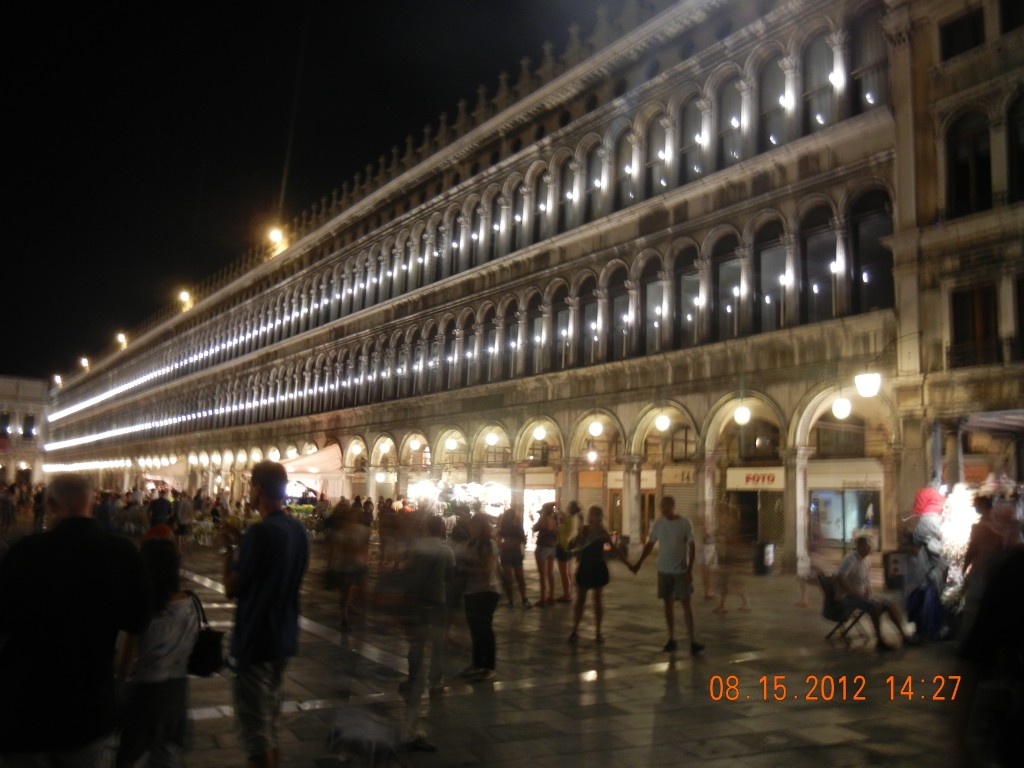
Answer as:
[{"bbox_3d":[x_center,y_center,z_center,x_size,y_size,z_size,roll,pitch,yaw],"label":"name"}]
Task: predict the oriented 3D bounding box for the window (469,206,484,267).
[{"bbox_3d":[-1.478,-6.028,36.578,0.250,2.720,1.060,7,-10,-34],"label":"window"}]

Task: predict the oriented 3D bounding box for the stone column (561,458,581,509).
[{"bbox_3d":[2.006,4.115,29.922,0.545,3.272,0.545,8,-10,-34],"label":"stone column"}]

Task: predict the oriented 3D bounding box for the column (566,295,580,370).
[{"bbox_3d":[2.091,-1.754,30.382,0.383,2.607,0.383,2,-8,0],"label":"column"}]

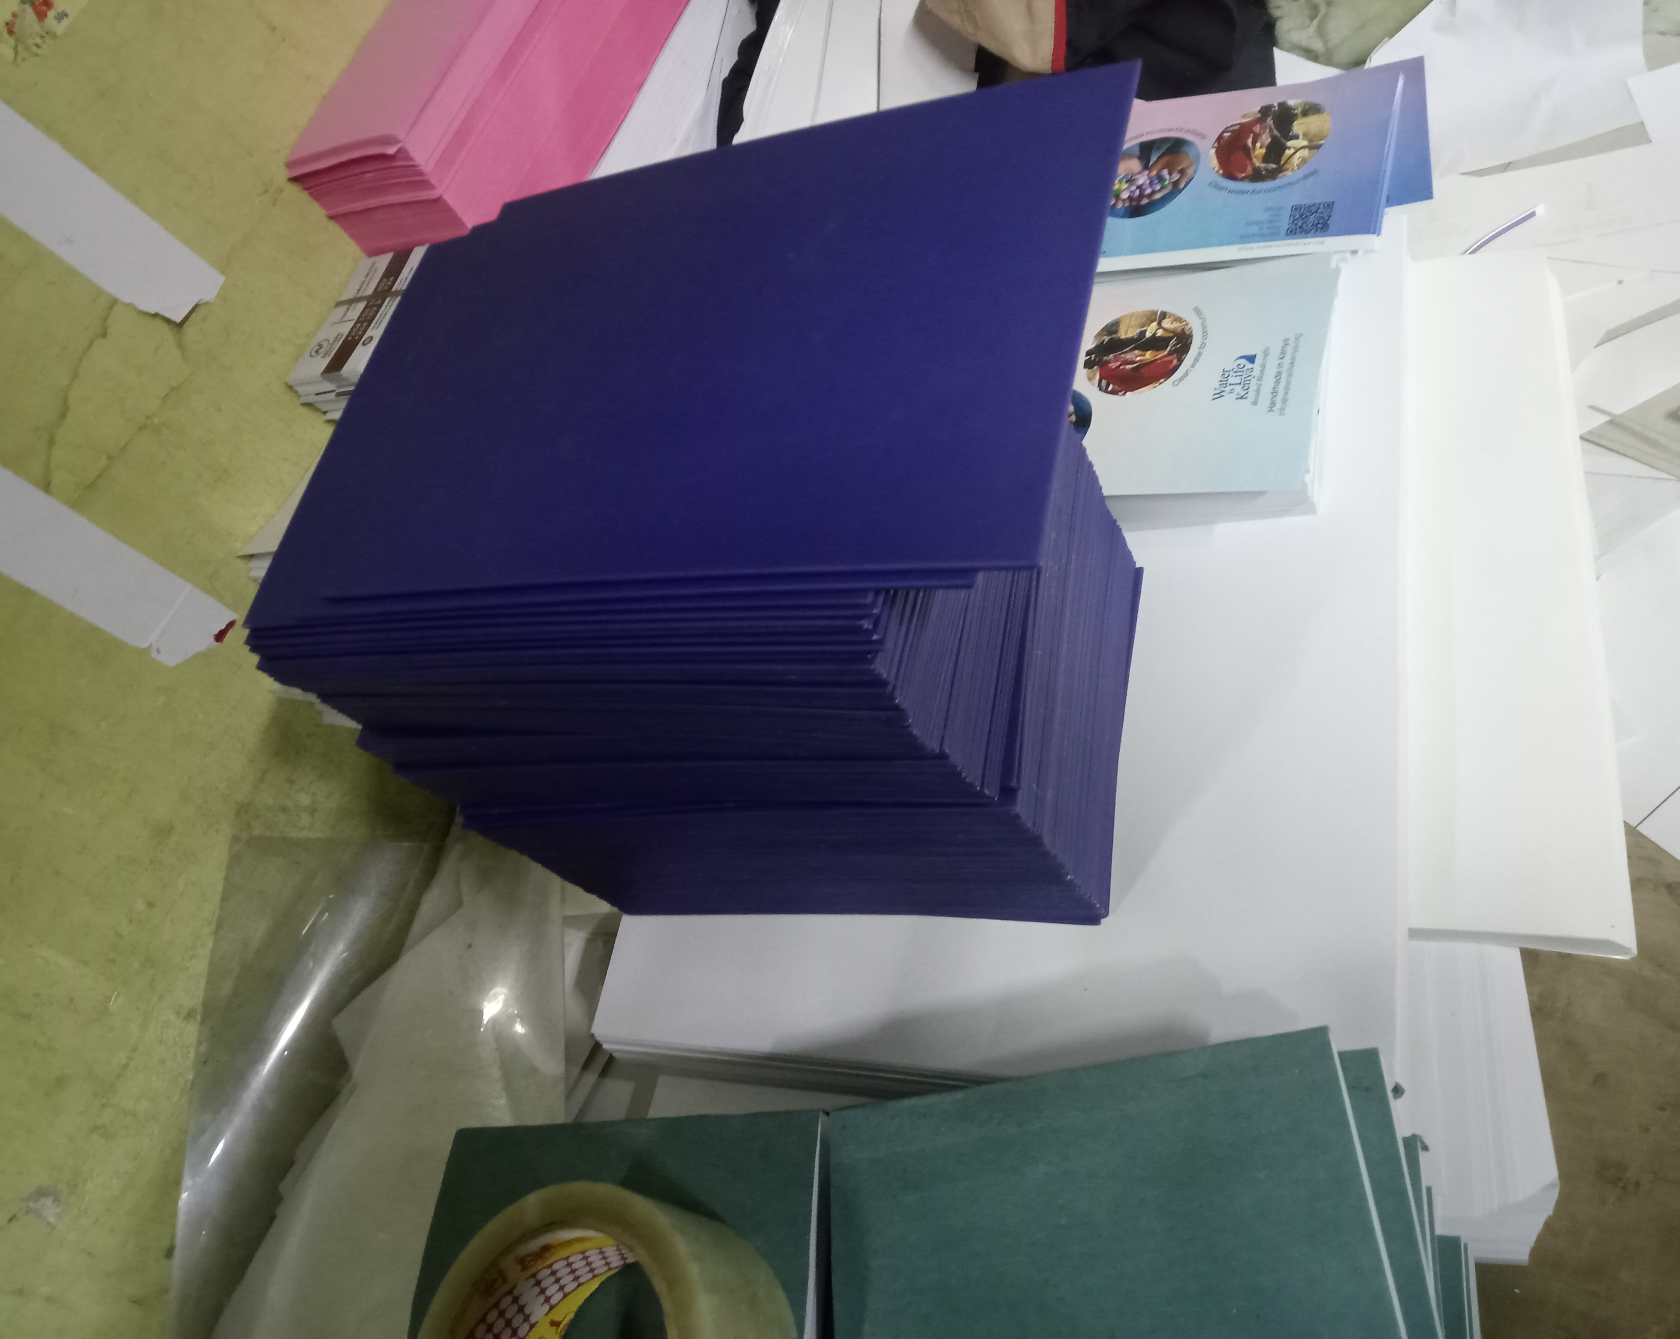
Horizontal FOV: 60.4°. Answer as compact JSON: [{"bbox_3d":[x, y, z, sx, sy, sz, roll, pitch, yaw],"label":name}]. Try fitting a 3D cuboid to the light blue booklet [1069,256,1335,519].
[{"bbox_3d":[0.127,-0.121,0.653,0.182,0.021,0.129,0,60,29],"label":"light blue booklet"}]

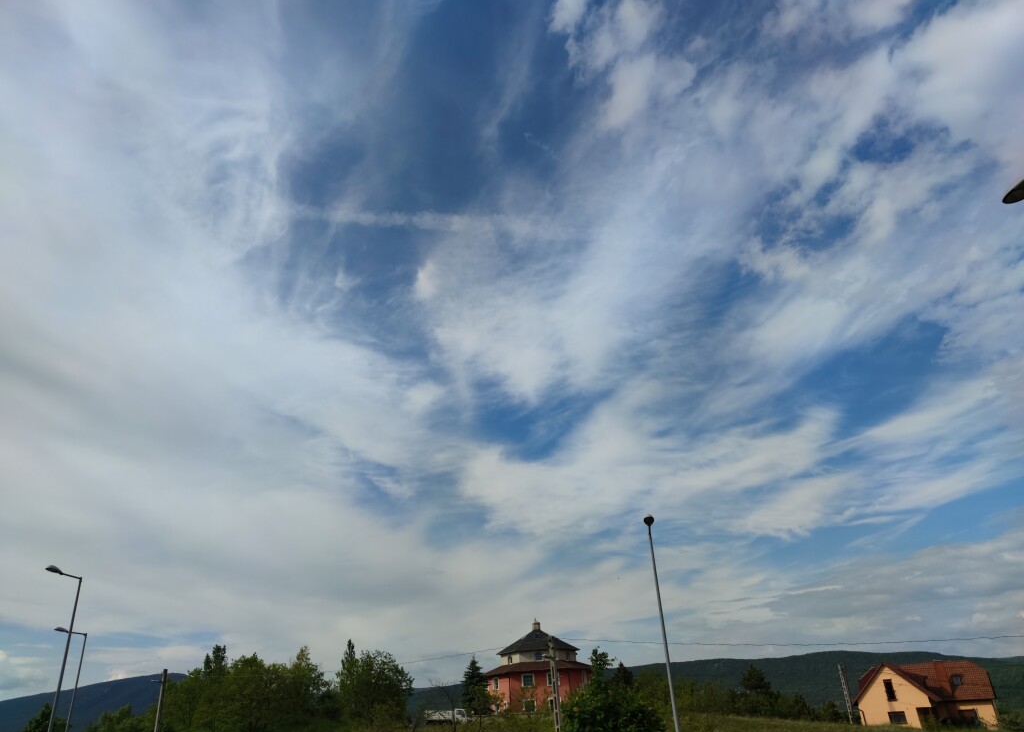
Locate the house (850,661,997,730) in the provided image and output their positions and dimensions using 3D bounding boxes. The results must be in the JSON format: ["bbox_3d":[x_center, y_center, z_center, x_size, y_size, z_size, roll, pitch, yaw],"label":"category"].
[{"bbox_3d":[44.792,35.730,77.337,13.190,6.420,10.610,-17,-29,27],"label":"house"}]

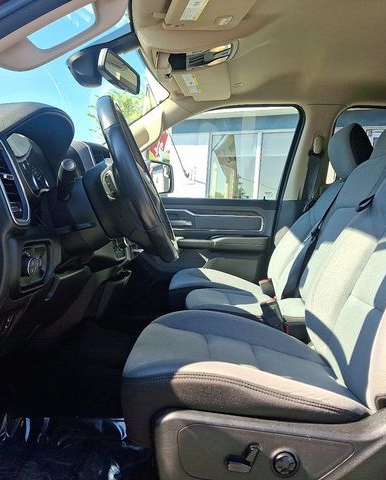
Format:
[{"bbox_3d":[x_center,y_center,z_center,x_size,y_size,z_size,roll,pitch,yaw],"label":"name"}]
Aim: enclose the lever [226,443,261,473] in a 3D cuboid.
[{"bbox_3d":[0.079,0.334,0.710,0.052,0.042,0.025,4,-1,0],"label":"lever"}]

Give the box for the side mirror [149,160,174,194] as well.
[{"bbox_3d":[-0.205,-0.345,2.560,0.115,0.185,0.230,4,-1,27],"label":"side mirror"}]

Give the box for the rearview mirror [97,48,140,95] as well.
[{"bbox_3d":[-0.228,-0.517,1.445,0.042,0.068,0.245,8,0,19],"label":"rearview mirror"}]

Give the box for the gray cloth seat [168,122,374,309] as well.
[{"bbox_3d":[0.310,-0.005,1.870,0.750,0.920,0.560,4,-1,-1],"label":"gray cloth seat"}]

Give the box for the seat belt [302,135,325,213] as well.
[{"bbox_3d":[0.566,-0.312,2.170,0.065,0.390,0.055,9,8,-1],"label":"seat belt"}]

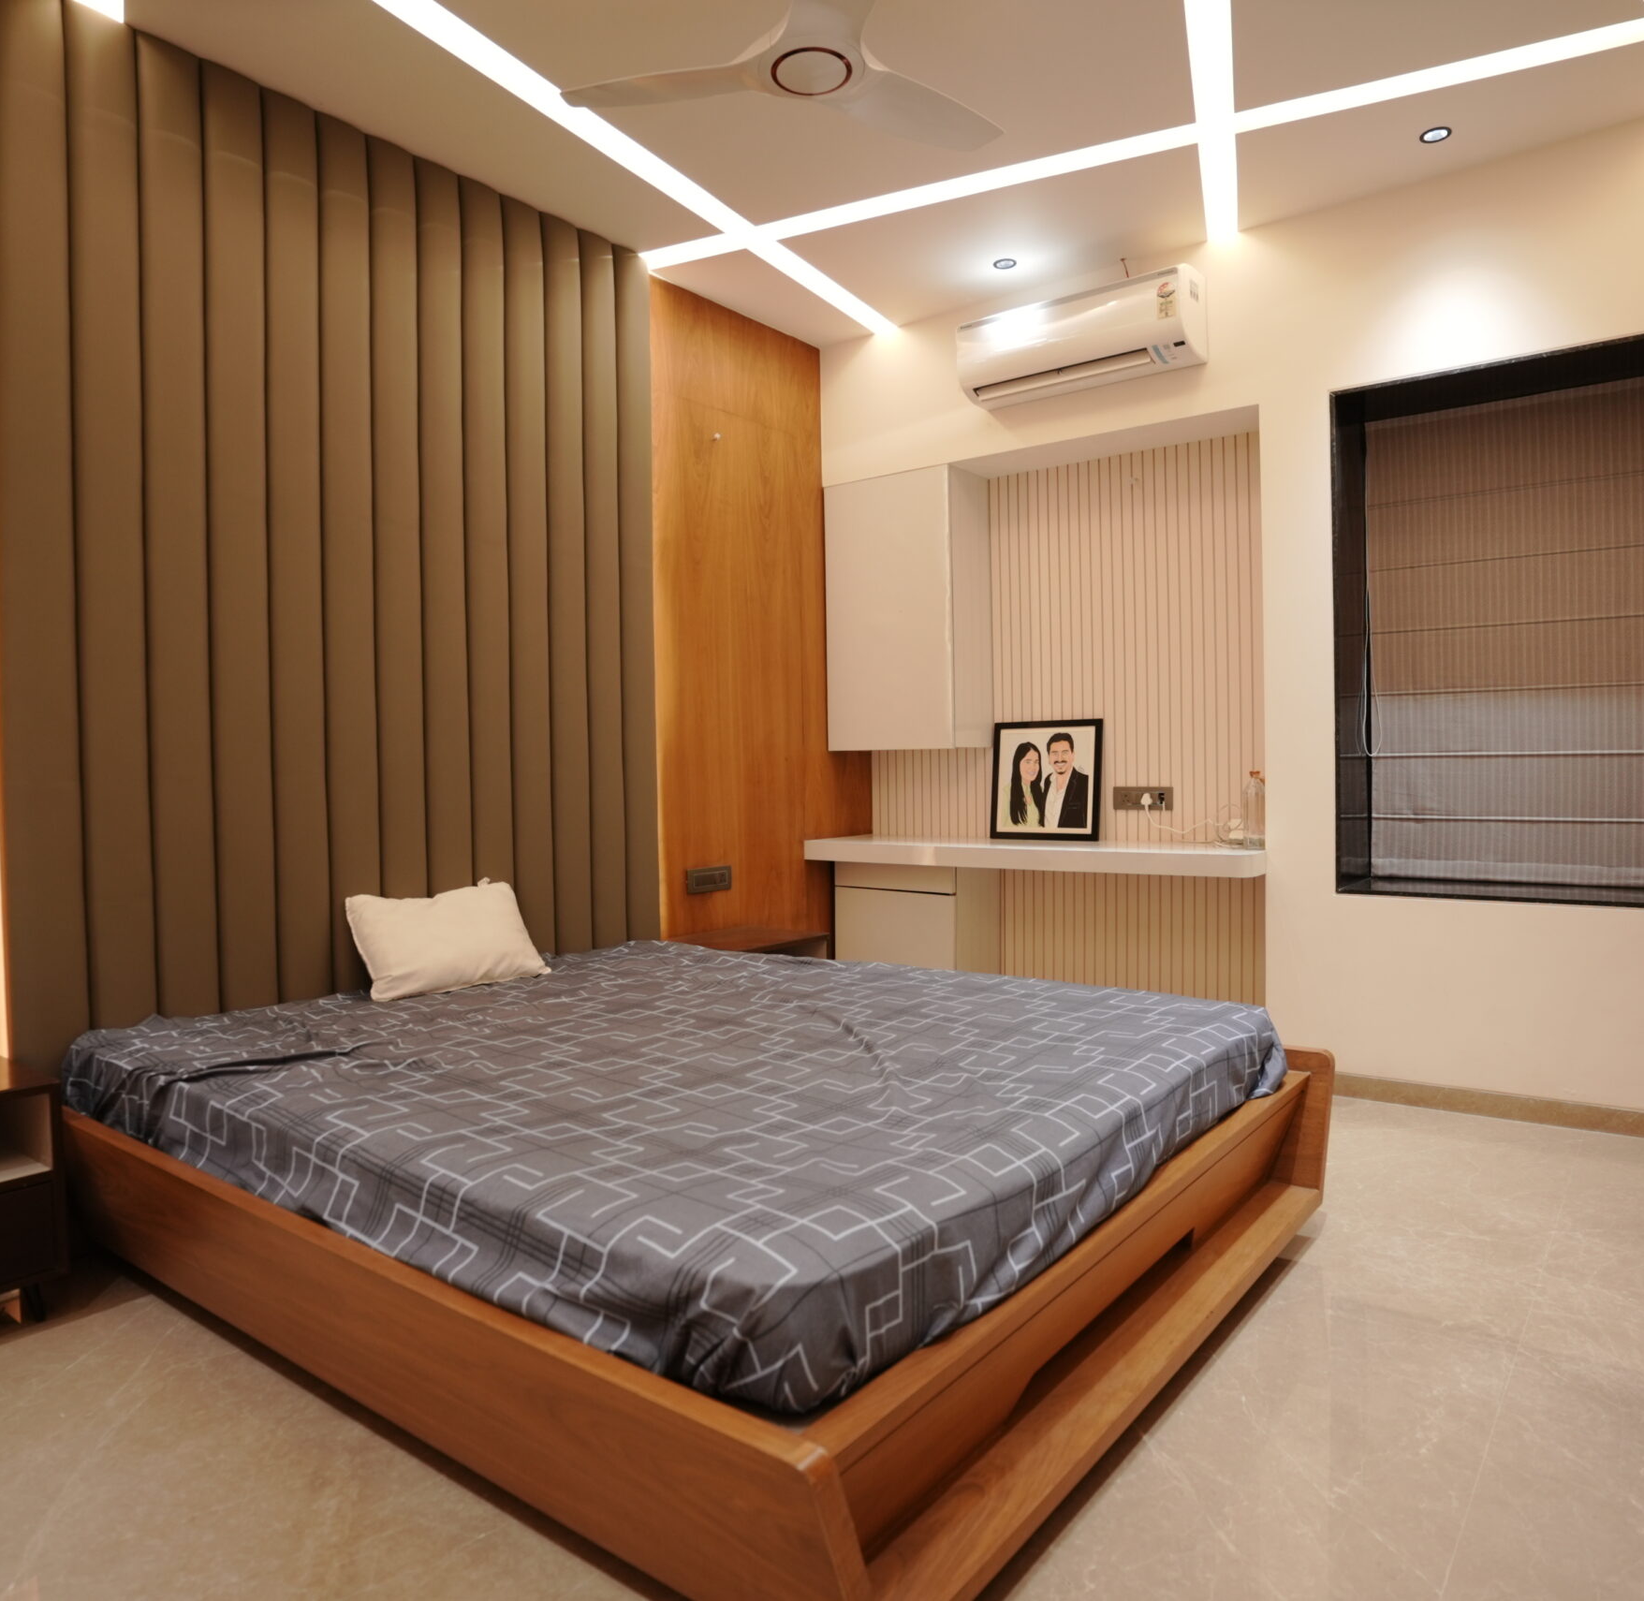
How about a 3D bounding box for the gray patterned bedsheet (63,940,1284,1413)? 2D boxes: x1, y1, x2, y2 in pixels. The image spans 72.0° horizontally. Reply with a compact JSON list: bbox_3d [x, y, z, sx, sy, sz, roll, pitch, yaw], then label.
[{"bbox_3d":[-0.315,0.573,2.574,2.120,0.164,1.830,0,2,37],"label":"gray patterned bedsheet"}]

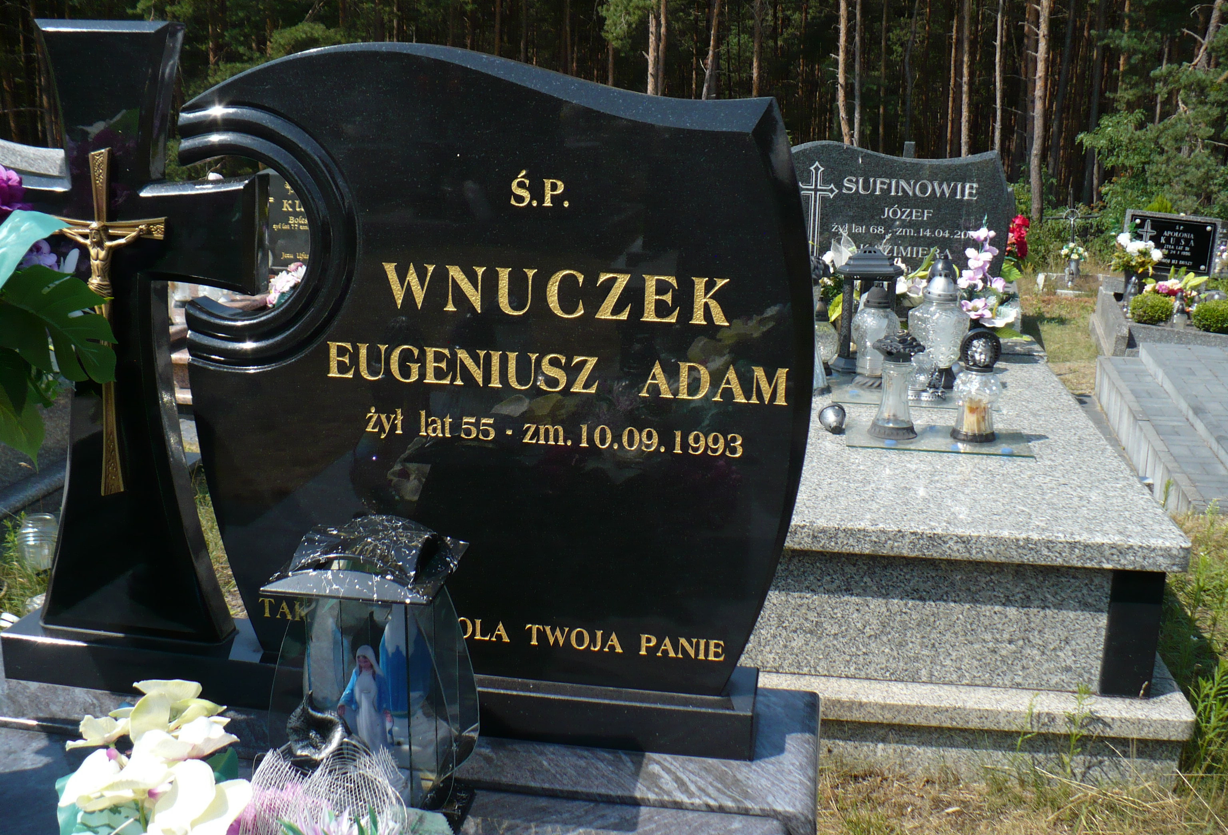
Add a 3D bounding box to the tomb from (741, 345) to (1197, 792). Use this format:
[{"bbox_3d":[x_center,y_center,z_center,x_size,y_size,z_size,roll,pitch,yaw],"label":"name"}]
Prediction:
[{"bbox_3d":[0.732,0.246,3.393,1.044,0.486,1.763,2,15,8],"label":"tomb"}]

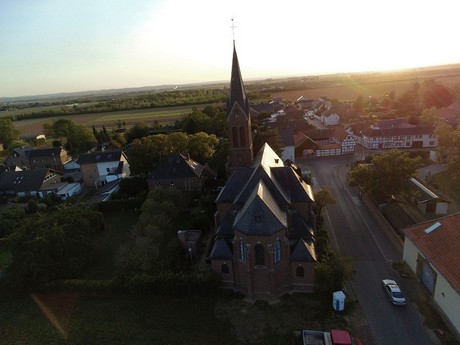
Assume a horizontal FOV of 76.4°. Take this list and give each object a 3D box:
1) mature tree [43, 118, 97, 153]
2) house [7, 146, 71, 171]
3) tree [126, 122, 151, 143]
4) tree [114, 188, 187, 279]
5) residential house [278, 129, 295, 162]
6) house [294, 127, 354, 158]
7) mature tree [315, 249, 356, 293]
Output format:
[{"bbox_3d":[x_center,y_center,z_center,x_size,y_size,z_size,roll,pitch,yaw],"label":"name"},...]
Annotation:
[{"bbox_3d":[-87.165,-20.406,164.741,23.000,18.780,18.000,-4,17,0],"label":"mature tree"},{"bbox_3d":[-77.035,-5.529,118.146,20.500,9.400,9.500,-3,17,2],"label":"house"},{"bbox_3d":[-52.741,-22.185,171.929,12.500,13.220,12.000,-4,17,0],"label":"tree"},{"bbox_3d":[-12.166,9.982,46.173,10.600,14.200,10.600,-4,17,0],"label":"tree"},{"bbox_3d":[22.430,-10.931,120.163,7.800,11.600,11.000,-2,17,8],"label":"residential house"},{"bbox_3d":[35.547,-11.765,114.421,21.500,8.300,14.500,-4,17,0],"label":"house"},{"bbox_3d":[14.755,13.953,41.146,5.500,6.200,5.500,-4,17,0],"label":"mature tree"}]

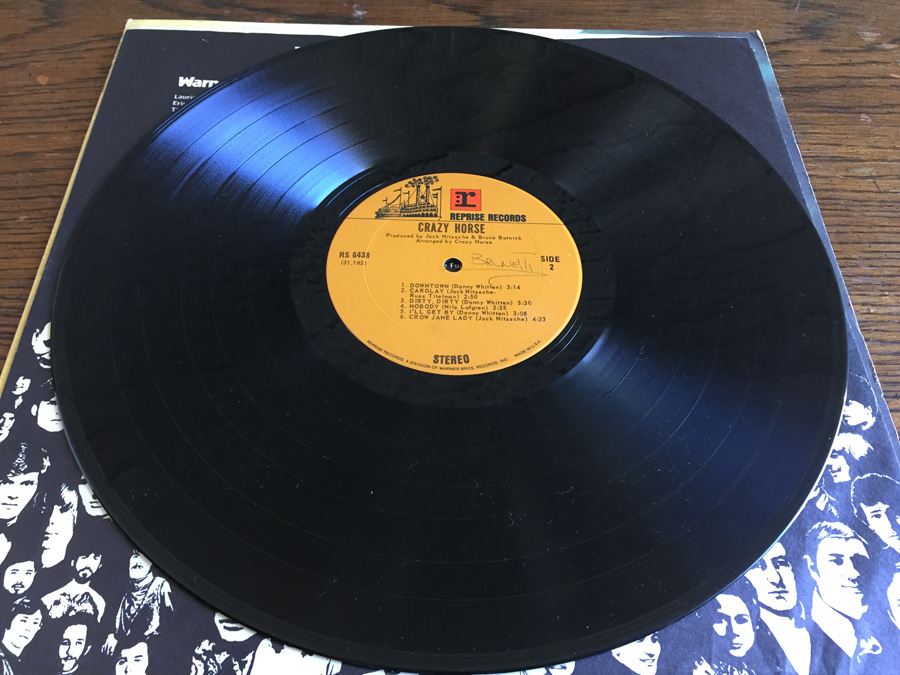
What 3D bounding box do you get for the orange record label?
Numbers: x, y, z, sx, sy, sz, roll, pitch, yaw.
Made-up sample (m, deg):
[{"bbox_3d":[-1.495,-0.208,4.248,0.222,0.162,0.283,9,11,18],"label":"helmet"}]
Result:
[{"bbox_3d":[0.002,-0.029,0.298,0.101,0.002,0.101,1,57,-1],"label":"orange record label"}]

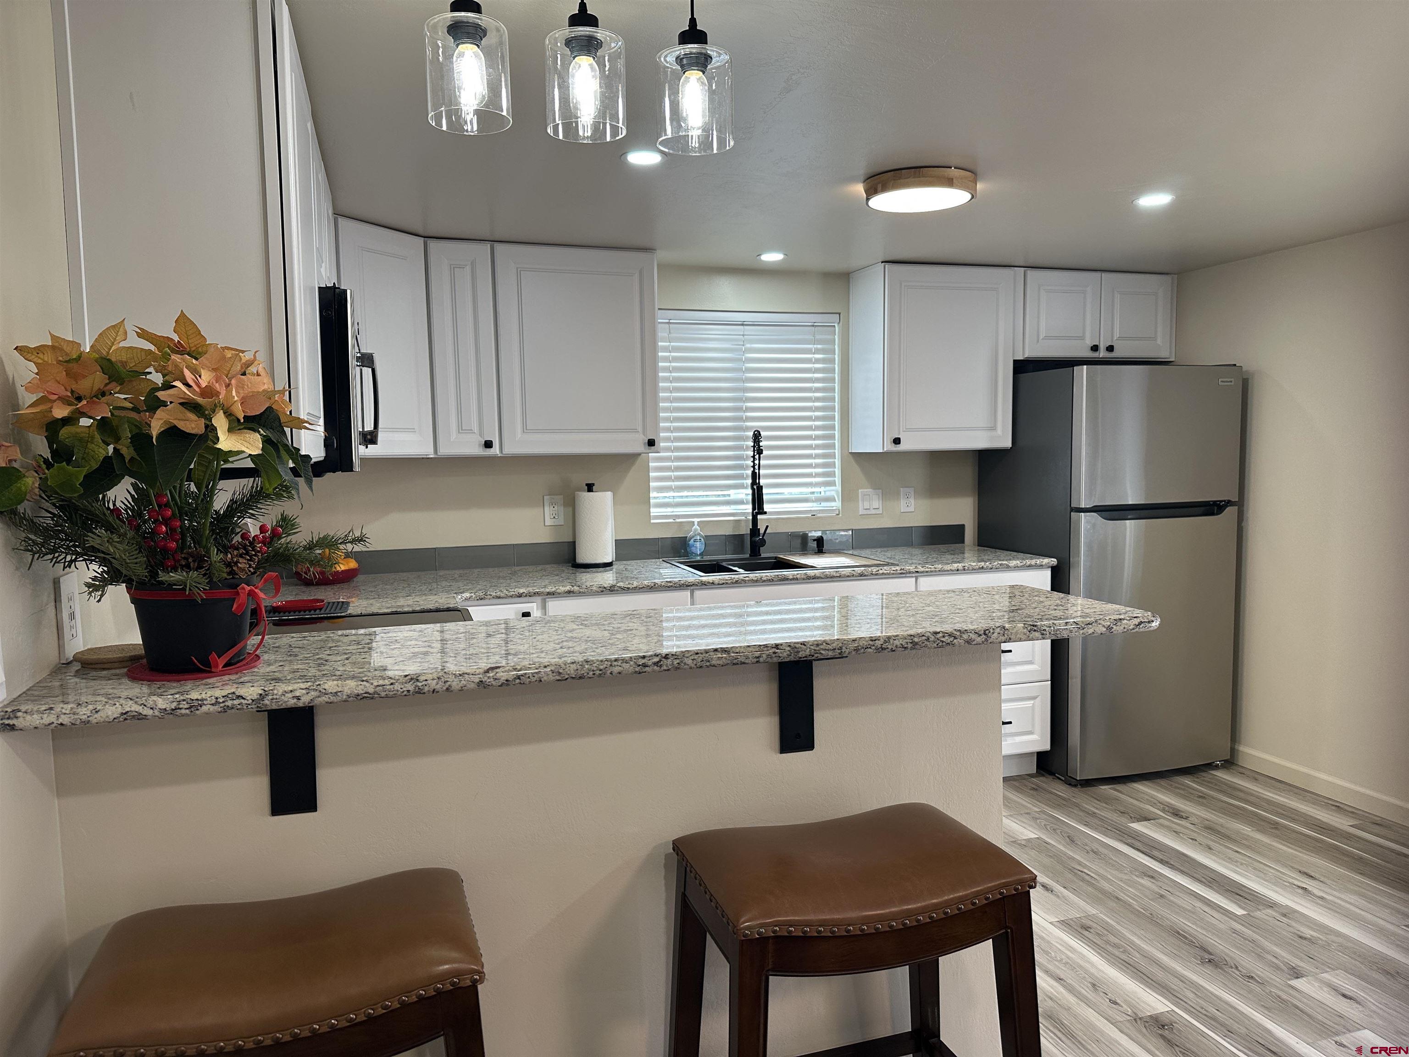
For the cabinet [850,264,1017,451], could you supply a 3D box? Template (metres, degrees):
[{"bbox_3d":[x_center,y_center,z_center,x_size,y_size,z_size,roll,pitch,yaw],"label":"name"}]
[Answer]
[{"bbox_3d":[0.978,-0.726,4.231,0.606,0.764,0.322,-2,5,-18],"label":"cabinet"}]

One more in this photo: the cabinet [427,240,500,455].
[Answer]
[{"bbox_3d":[-0.906,-0.650,3.628,0.228,0.764,0.322,-2,5,-18],"label":"cabinet"}]

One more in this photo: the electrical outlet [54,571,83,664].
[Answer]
[{"bbox_3d":[-0.931,0.129,1.433,0.009,0.121,0.078,-2,5,-18],"label":"electrical outlet"}]

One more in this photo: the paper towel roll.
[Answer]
[{"bbox_3d":[-0.437,-0.011,3.868,0.161,0.329,0.161,-1,5,0],"label":"paper towel roll"}]

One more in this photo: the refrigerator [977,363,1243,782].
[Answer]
[{"bbox_3d":[1.754,0.161,4.324,0.775,1.692,0.743,-2,5,-18],"label":"refrigerator"}]

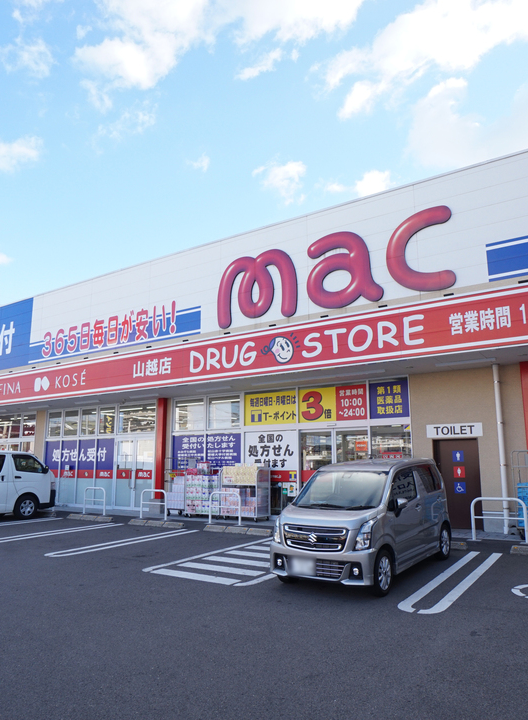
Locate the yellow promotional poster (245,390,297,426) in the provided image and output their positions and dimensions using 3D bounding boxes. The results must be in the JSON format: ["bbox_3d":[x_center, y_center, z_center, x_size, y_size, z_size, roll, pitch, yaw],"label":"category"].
[{"bbox_3d":[0.189,1.463,14.346,1.789,0.957,0.050,-8,-14,30],"label":"yellow promotional poster"}]

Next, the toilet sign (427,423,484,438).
[{"bbox_3d":[4.568,1.705,11.539,1.267,0.313,0.060,-8,-14,30],"label":"toilet sign"}]

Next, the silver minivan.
[{"bbox_3d":[1.545,2.368,7.332,1.475,1.650,3.395,-9,-15,35],"label":"silver minivan"}]

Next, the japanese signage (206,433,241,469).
[{"bbox_3d":[-1.264,2.864,14.945,1.322,1.115,0.050,-8,-14,30],"label":"japanese signage"}]

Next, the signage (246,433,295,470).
[{"bbox_3d":[0.192,2.673,14.083,1.758,1.115,0.050,-8,-14,30],"label":"signage"}]

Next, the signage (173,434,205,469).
[{"bbox_3d":[-2.445,3.015,15.646,1.315,1.135,0.050,-8,-14,30],"label":"signage"}]

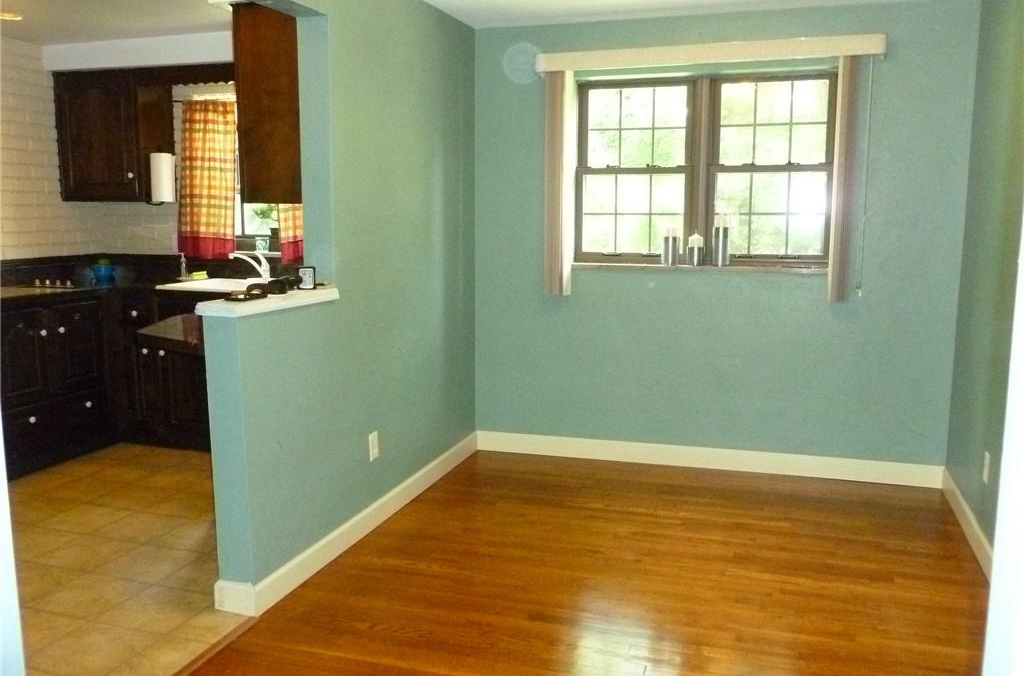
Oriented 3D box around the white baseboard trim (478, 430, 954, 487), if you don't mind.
[{"bbox_3d":[0.982,0.650,4.510,2.472,0.112,0.018,3,9,18],"label":"white baseboard trim"}]

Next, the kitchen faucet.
[{"bbox_3d":[-1.566,-0.431,4.973,0.250,0.178,0.075,-8,11,-41],"label":"kitchen faucet"}]

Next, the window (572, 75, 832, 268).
[{"bbox_3d":[1.001,-0.872,4.408,1.355,0.968,0.090,3,9,18],"label":"window"}]

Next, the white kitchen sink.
[{"bbox_3d":[-1.570,-0.224,4.875,0.820,0.180,0.540,3,9,18],"label":"white kitchen sink"}]

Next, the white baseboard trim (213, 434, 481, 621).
[{"bbox_3d":[-0.618,0.747,3.883,0.170,0.112,2.186,3,9,18],"label":"white baseboard trim"}]

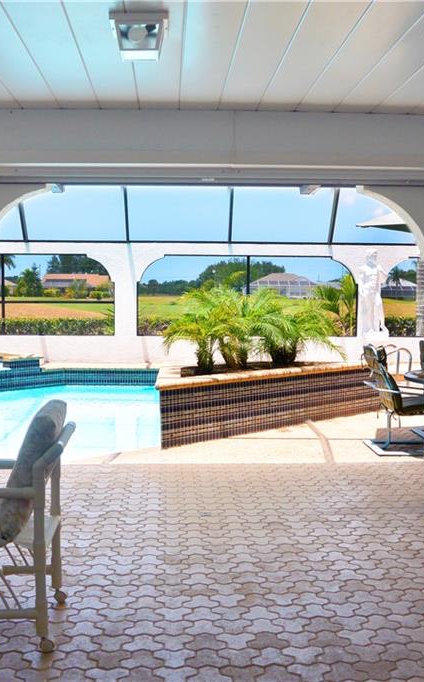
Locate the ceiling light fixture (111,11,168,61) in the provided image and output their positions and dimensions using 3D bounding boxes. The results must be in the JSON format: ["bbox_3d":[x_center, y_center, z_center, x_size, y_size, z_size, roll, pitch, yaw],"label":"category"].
[{"bbox_3d":[-0.288,-1.207,3.060,0.230,0.145,0.210,0,4,-4],"label":"ceiling light fixture"}]

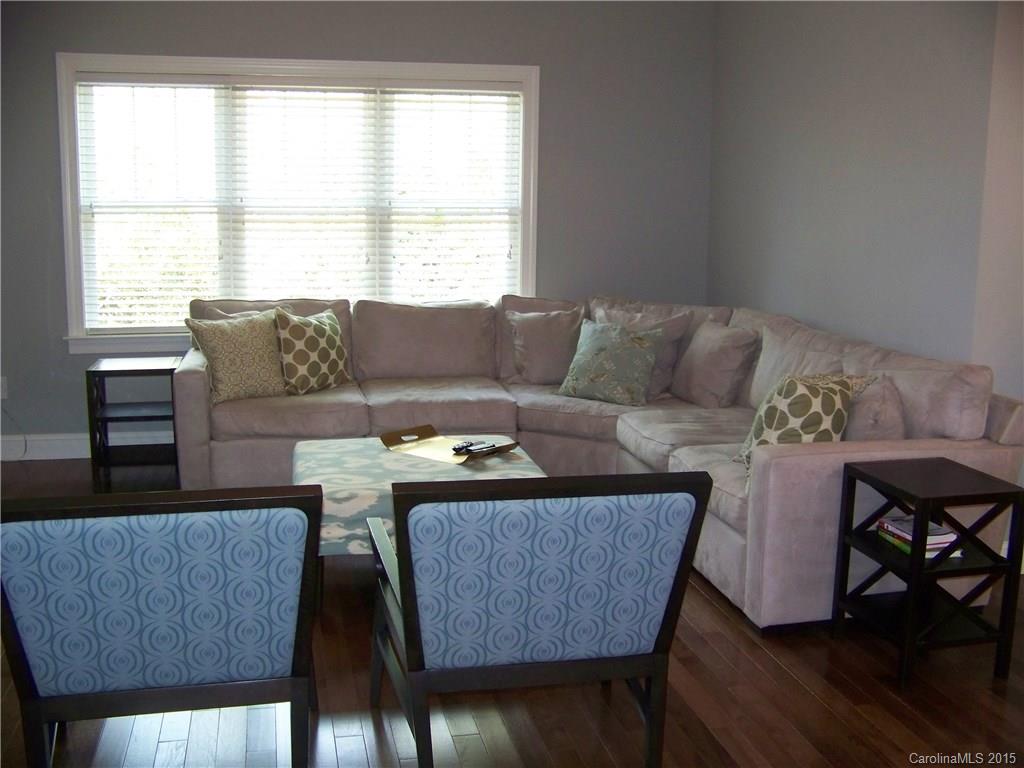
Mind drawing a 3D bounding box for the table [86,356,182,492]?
[{"bbox_3d":[-1.889,0.196,5.413,0.416,0.604,0.400,-2,10,-13],"label":"table"}]

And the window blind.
[{"bbox_3d":[-1.135,-0.978,6.036,2.450,1.348,0.060,-2,10,-13],"label":"window blind"}]

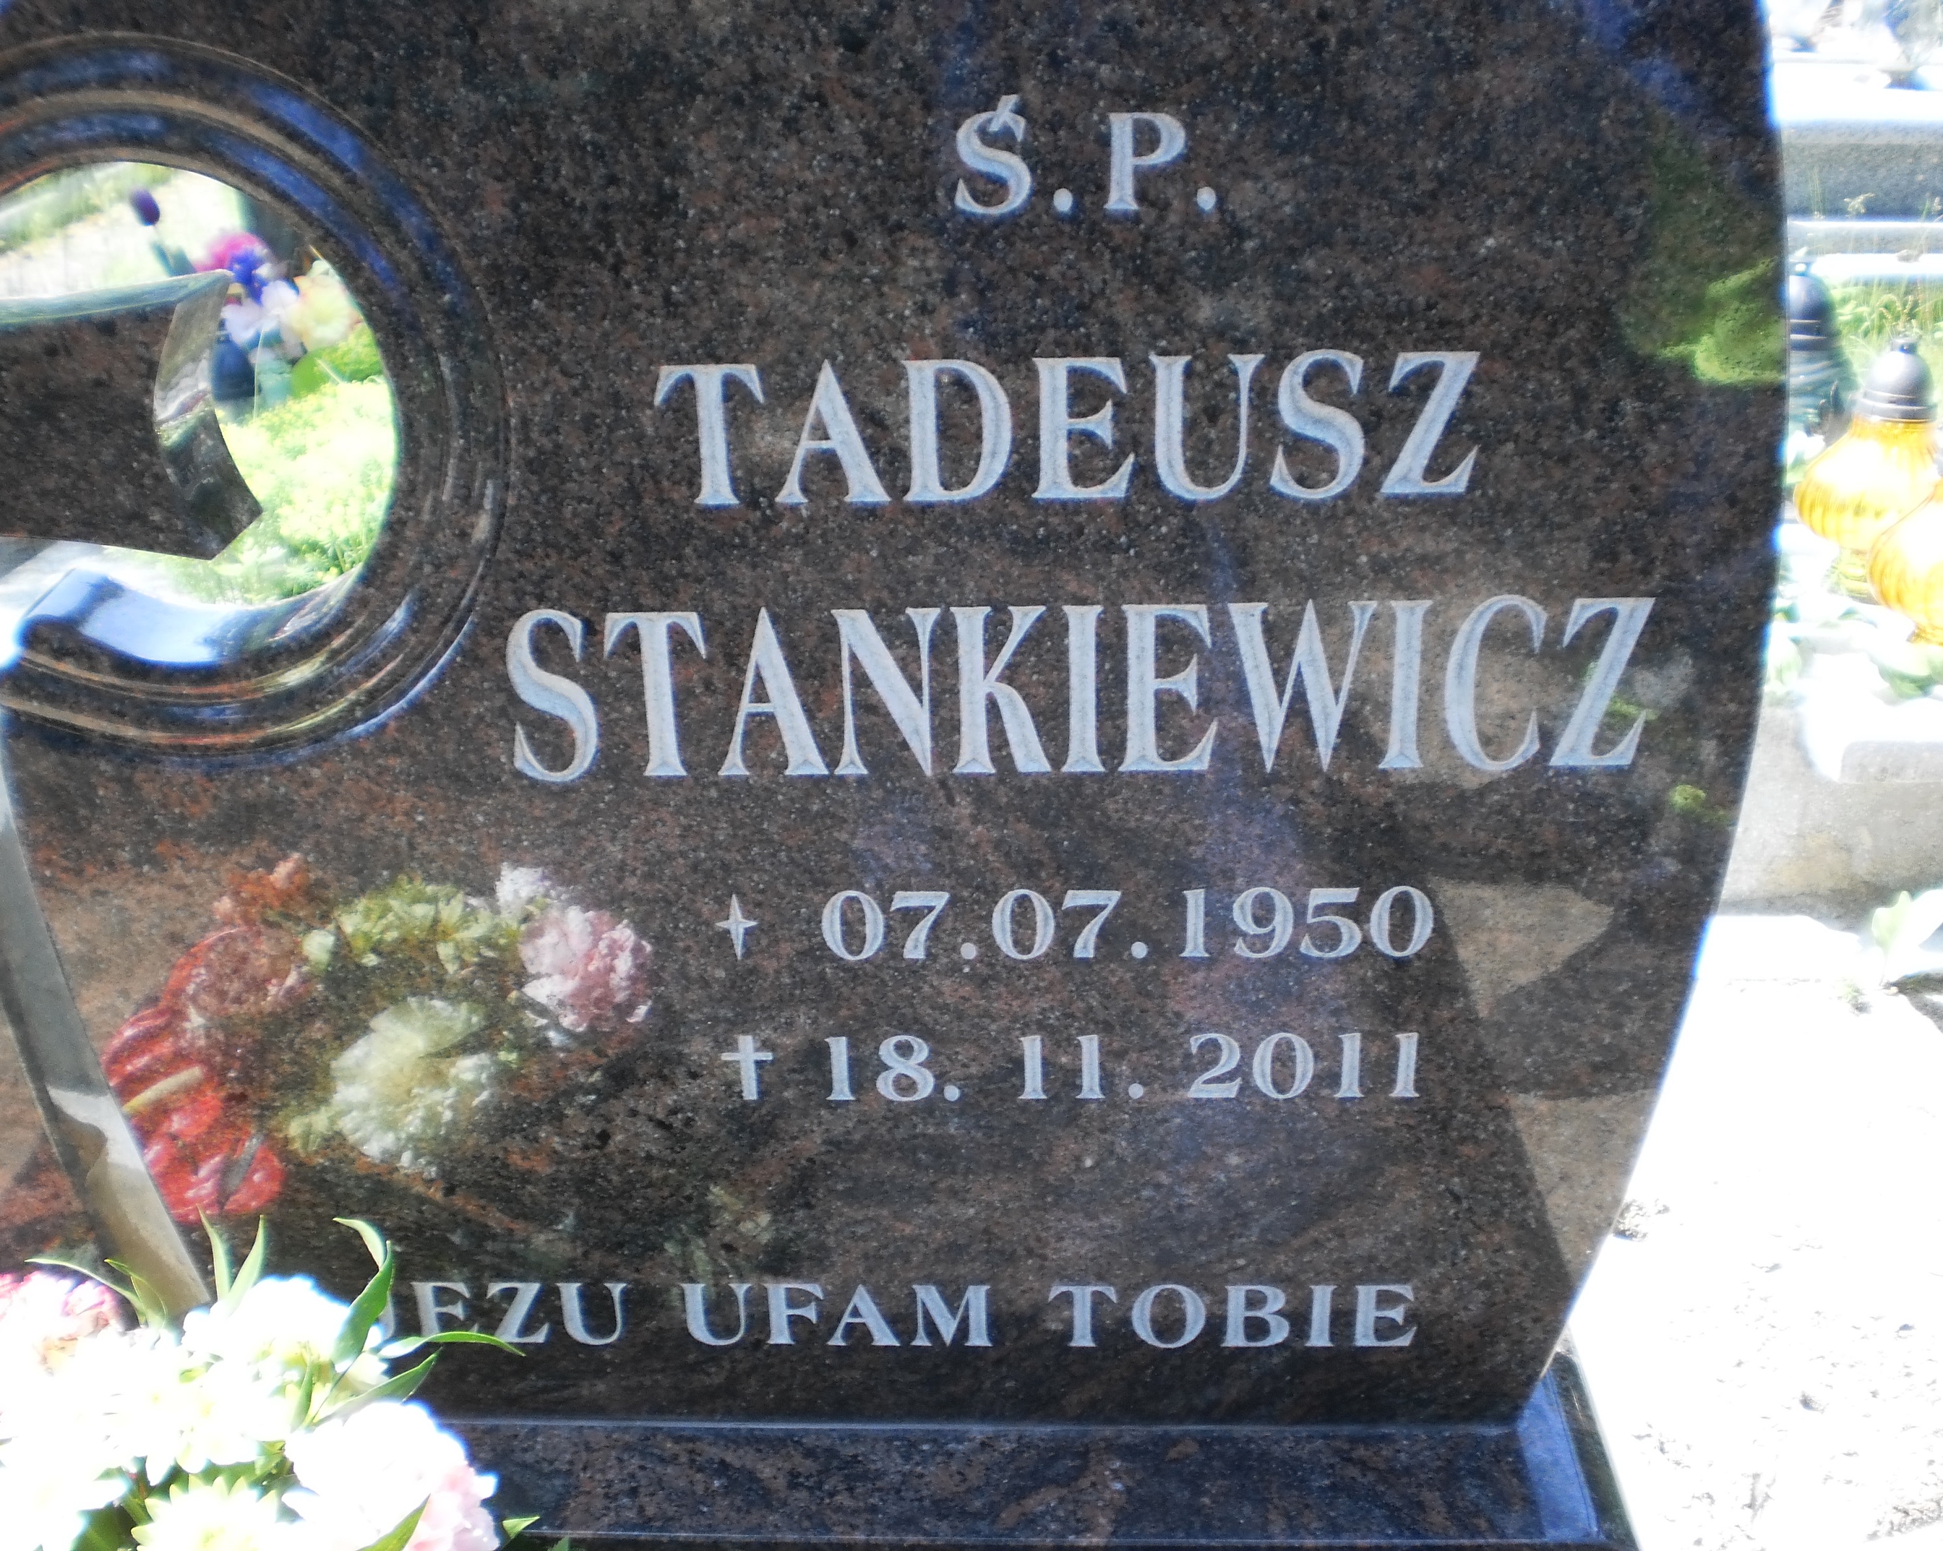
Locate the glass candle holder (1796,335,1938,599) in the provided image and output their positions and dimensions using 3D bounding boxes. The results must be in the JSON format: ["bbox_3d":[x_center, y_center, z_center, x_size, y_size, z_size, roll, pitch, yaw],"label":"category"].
[{"bbox_3d":[0.973,-0.328,2.280,0.176,0.272,0.176,0,19,3],"label":"glass candle holder"}]

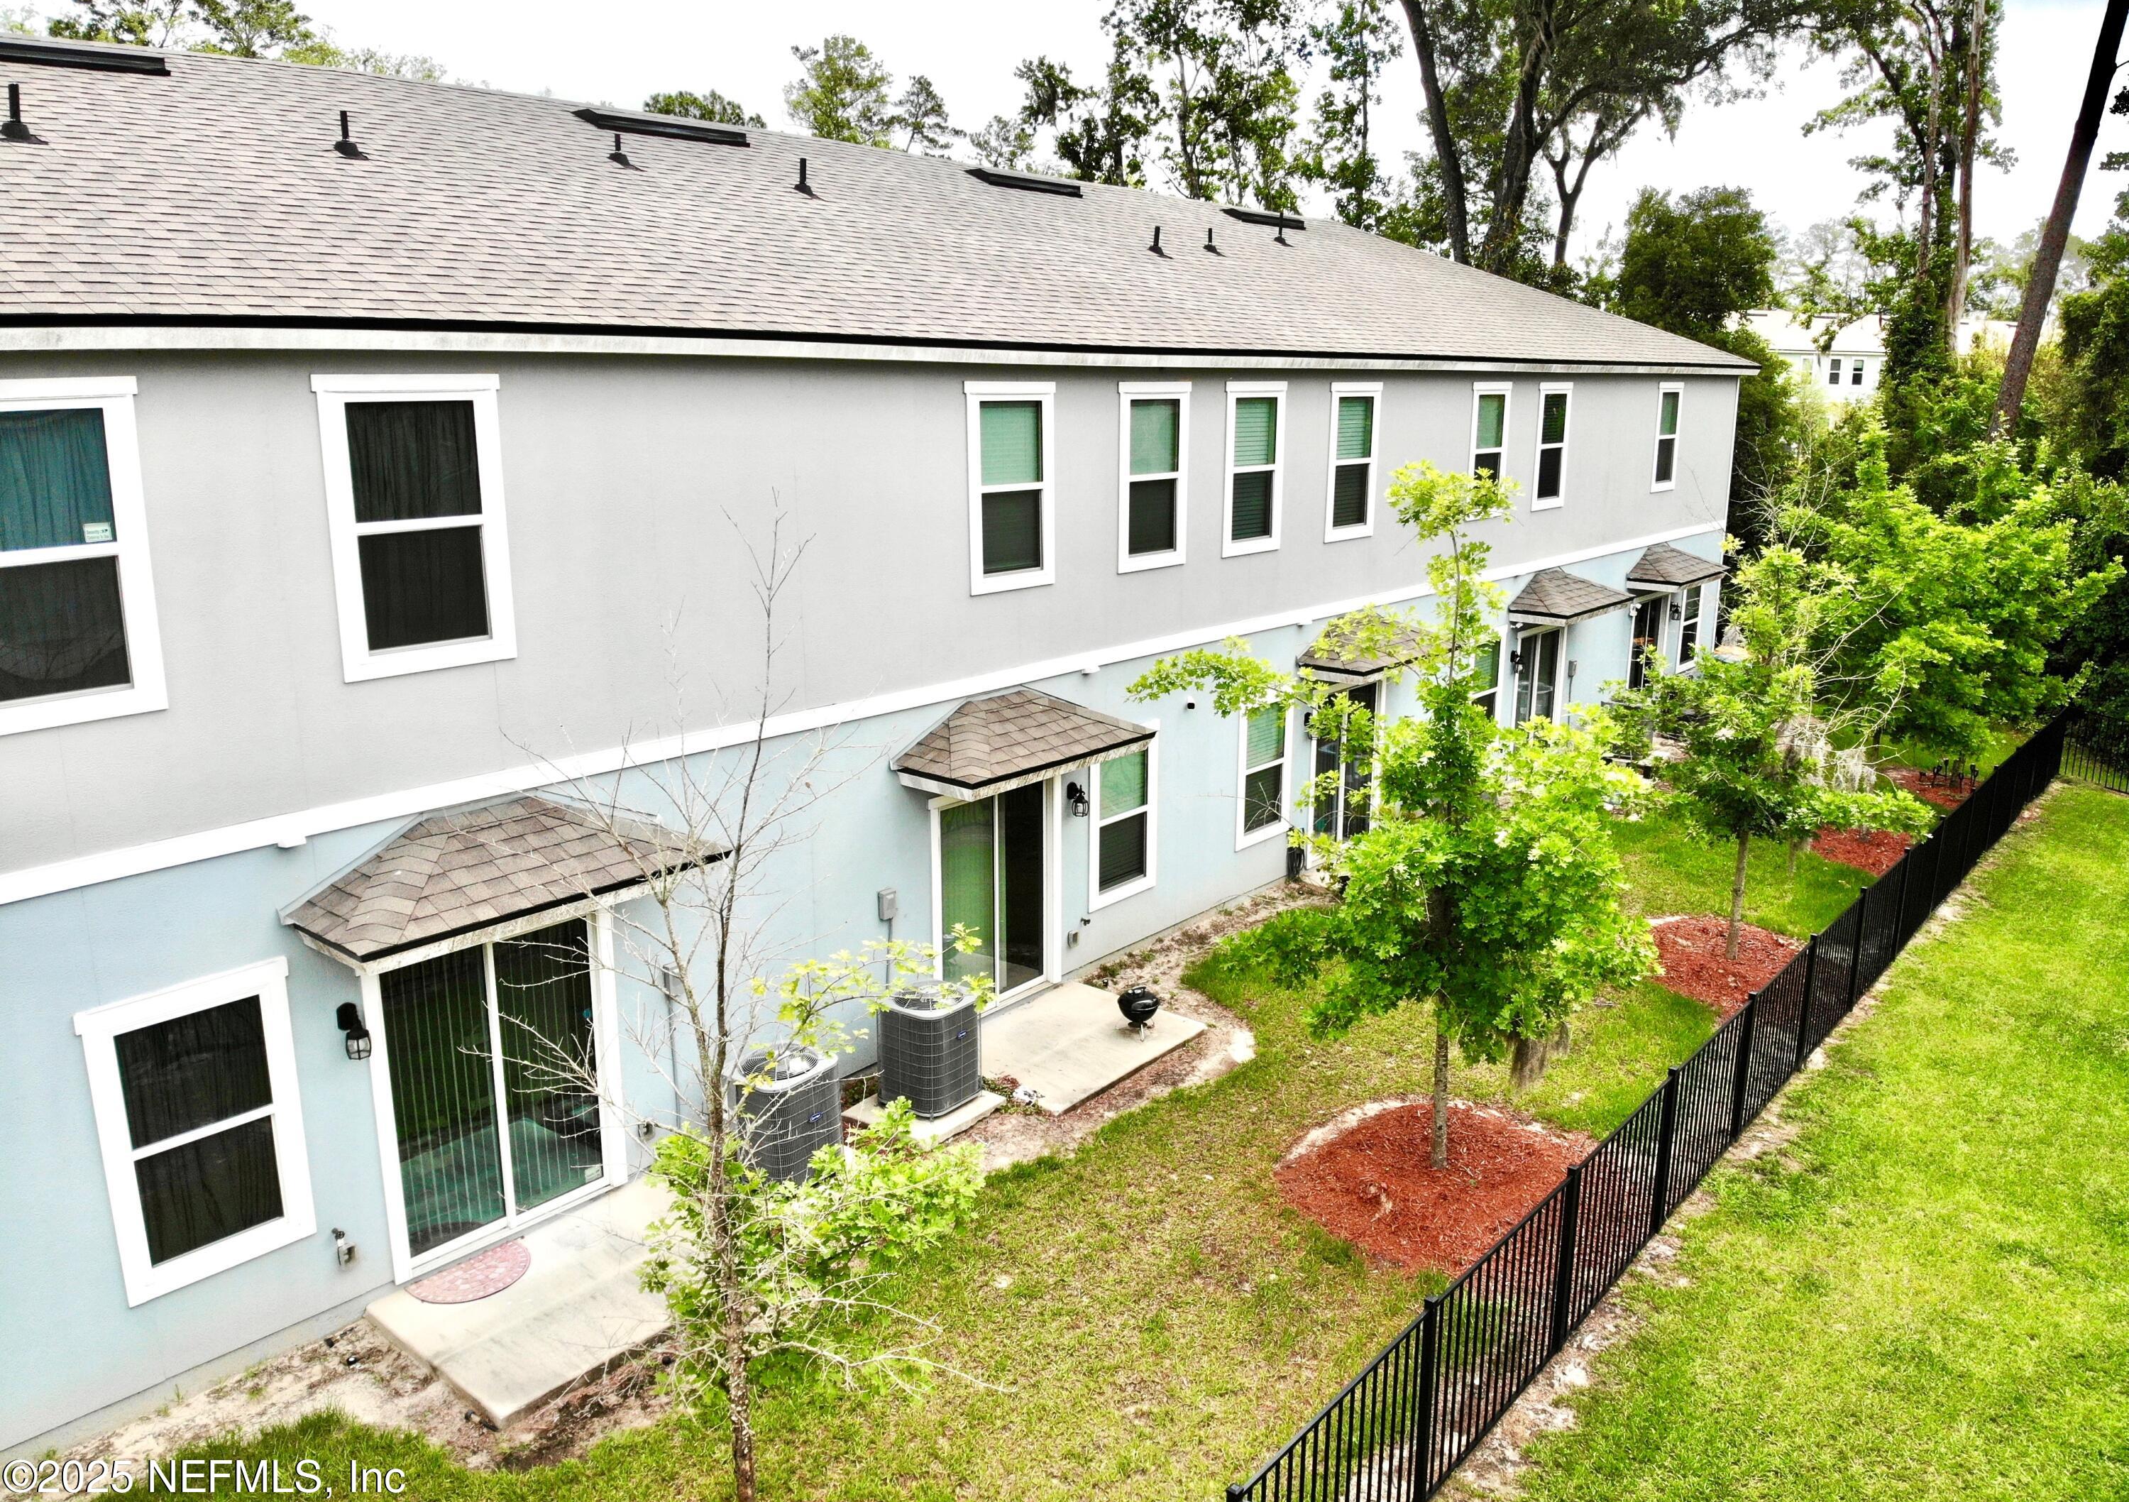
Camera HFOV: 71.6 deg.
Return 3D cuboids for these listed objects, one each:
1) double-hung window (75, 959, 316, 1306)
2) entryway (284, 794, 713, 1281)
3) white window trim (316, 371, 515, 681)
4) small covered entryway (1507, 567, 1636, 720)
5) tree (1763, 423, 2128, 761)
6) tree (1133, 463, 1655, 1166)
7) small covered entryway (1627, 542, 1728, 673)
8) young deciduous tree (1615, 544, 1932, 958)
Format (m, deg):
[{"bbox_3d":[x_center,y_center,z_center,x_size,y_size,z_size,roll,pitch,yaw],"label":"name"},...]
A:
[{"bbox_3d":[-4.962,2.202,8.548,0.100,1.830,1.080,12,18,39],"label":"double-hung window"},{"bbox_3d":[-3.479,1.924,9.836,0.900,3.150,2.610,12,18,39],"label":"entryway"},{"bbox_3d":[-3.950,-1.370,9.114,0.100,1.823,1.152,12,18,39],"label":"white window trim"},{"bbox_3d":[7.685,-1.165,22.489,0.900,3.150,2.610,12,18,39],"label":"small covered entryway"},{"bbox_3d":[13.420,-2.142,22.500,4.691,5.430,4.457,8,16,30],"label":"tree"},{"bbox_3d":[2.409,0.585,10.821,3.750,5.300,3.400,5,15,15],"label":"tree"},{"bbox_3d":[10.344,-1.880,25.050,0.970,3.080,2.470,12,18,39],"label":"small covered entryway"},{"bbox_3d":[7.421,0.048,15.452,3.081,4.430,2.927,7,15,26],"label":"young deciduous tree"}]

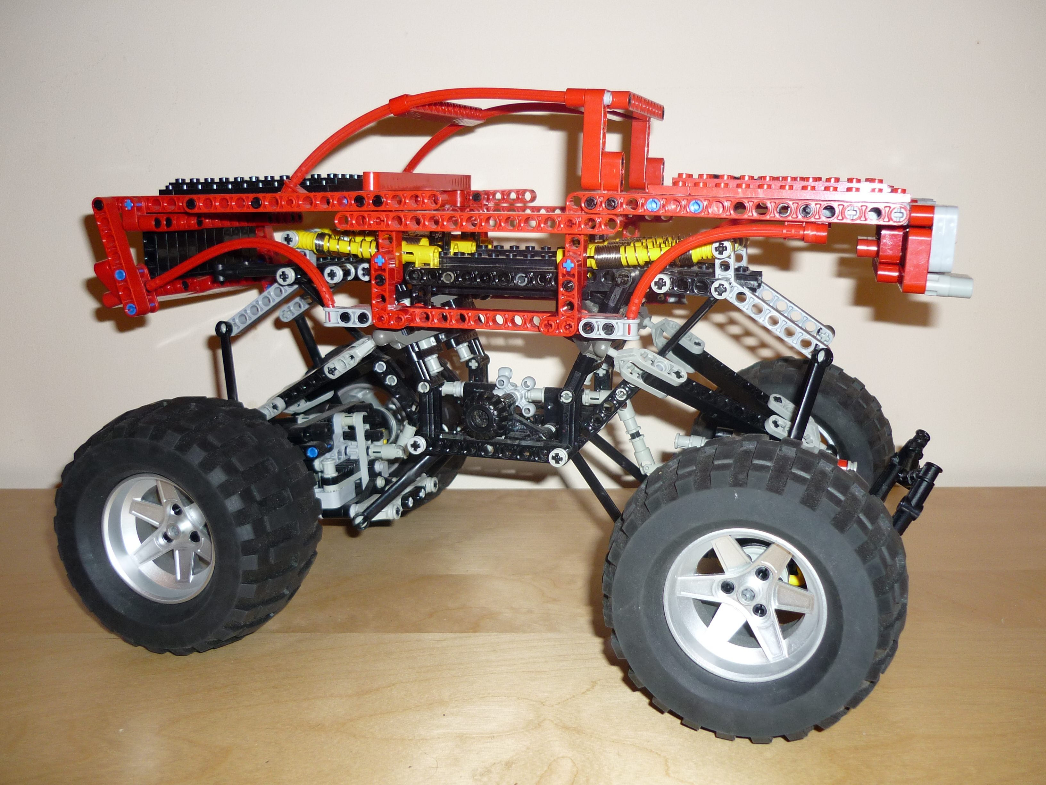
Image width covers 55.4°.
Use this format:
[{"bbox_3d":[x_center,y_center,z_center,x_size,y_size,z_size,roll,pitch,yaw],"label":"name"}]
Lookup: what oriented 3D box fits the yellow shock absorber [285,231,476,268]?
[{"bbox_3d":[-0.072,-0.064,0.442,0.078,0.011,0.011,9,13,13],"label":"yellow shock absorber"}]

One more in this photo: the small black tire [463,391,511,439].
[{"bbox_3d":[-0.017,0.010,0.446,0.021,0.021,0.013,3,12,15],"label":"small black tire"}]

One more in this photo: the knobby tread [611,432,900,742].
[{"bbox_3d":[0.084,0.070,0.366,0.107,0.107,0.053,4,12,19],"label":"knobby tread"}]

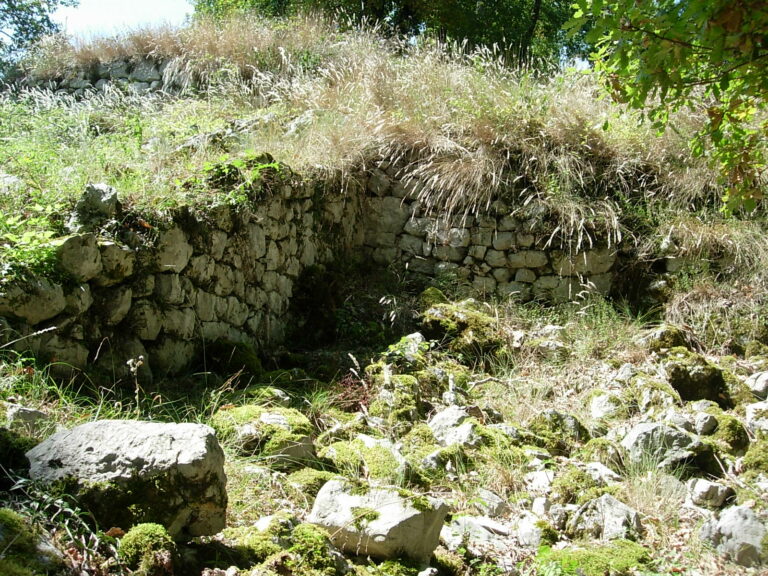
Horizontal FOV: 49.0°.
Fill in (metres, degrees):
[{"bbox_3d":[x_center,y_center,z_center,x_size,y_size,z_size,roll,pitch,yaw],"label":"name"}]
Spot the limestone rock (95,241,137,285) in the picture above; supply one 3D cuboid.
[{"bbox_3d":[-1.720,-0.157,5.400,0.250,0.270,0.260,-6,10,-35],"label":"limestone rock"}]

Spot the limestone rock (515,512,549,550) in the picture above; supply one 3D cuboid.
[{"bbox_3d":[0.595,0.974,3.400,0.135,0.135,0.125,0,8,0],"label":"limestone rock"}]

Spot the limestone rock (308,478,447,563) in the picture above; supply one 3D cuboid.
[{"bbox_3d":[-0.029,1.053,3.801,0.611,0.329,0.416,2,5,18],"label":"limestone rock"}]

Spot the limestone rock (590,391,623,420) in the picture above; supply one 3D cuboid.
[{"bbox_3d":[1.272,0.669,4.800,0.195,0.155,0.170,0,8,0],"label":"limestone rock"}]

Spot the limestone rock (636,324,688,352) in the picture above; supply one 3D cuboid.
[{"bbox_3d":[2.178,0.403,6.601,0.374,0.224,0.299,0,5,0],"label":"limestone rock"}]

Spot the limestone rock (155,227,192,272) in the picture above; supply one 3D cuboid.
[{"bbox_3d":[-1.460,-0.267,5.850,0.248,0.318,0.223,-2,6,-25],"label":"limestone rock"}]

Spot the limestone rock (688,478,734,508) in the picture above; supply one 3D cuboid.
[{"bbox_3d":[1.594,1.008,4.120,0.211,0.136,0.169,0,5,0],"label":"limestone rock"}]

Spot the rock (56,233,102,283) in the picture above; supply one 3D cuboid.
[{"bbox_3d":[-1.902,-0.184,5.250,0.280,0.280,0.270,-5,9,-30],"label":"rock"}]

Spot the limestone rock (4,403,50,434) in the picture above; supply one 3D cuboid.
[{"bbox_3d":[-2.076,0.765,4.901,0.226,0.189,0.181,0,5,0],"label":"limestone rock"}]

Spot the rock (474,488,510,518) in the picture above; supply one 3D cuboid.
[{"bbox_3d":[0.476,0.946,3.700,0.150,0.120,0.130,0,8,0],"label":"rock"}]

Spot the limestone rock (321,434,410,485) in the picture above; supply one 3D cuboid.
[{"bbox_3d":[-0.097,0.921,4.501,0.470,0.238,0.367,1,5,10],"label":"limestone rock"}]

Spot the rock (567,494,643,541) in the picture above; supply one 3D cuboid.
[{"bbox_3d":[1.018,1.067,3.901,0.332,0.191,0.249,0,5,0],"label":"rock"}]

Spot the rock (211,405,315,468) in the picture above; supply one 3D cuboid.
[{"bbox_3d":[-0.620,0.757,4.300,0.500,0.290,0.400,-1,8,-10],"label":"rock"}]

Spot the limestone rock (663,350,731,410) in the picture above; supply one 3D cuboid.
[{"bbox_3d":[1.909,0.553,5.150,0.400,0.330,0.340,-1,8,-10],"label":"limestone rock"}]

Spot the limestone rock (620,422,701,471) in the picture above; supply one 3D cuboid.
[{"bbox_3d":[1.522,0.881,4.651,0.408,0.256,0.306,0,5,0],"label":"limestone rock"}]

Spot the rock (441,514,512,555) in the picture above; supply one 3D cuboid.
[{"bbox_3d":[0.413,1.108,3.780,0.317,0.143,0.254,0,5,0],"label":"rock"}]

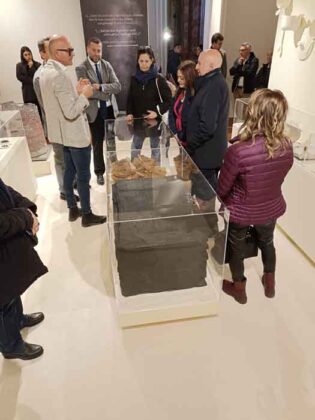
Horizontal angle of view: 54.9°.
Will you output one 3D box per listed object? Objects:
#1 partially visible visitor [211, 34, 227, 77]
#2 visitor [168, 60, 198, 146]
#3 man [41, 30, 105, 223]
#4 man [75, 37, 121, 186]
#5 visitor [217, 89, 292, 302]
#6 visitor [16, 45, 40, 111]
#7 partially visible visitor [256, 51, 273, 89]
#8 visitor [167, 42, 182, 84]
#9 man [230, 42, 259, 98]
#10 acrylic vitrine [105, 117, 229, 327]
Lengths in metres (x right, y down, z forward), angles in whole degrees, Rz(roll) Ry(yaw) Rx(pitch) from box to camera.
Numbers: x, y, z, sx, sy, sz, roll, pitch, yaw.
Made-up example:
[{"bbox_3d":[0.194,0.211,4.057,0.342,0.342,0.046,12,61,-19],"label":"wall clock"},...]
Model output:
[{"bbox_3d":[1.061,-2.233,5.547,0.340,1.730,0.480,-7,31,-9],"label":"partially visible visitor"},{"bbox_3d":[0.340,-0.744,3.221,0.400,1.550,0.460,-13,32,-19],"label":"visitor"},{"bbox_3d":[-0.829,-0.682,2.949,0.560,1.770,0.520,-15,33,-22],"label":"man"},{"bbox_3d":[-0.701,-1.147,3.757,0.540,1.750,0.380,-6,31,-7],"label":"man"},{"bbox_3d":[0.668,-0.077,2.087,0.520,1.530,0.450,-12,32,-17],"label":"visitor"},{"bbox_3d":[-2.020,-1.854,5.141,0.460,1.630,0.340,-15,33,-21],"label":"visitor"},{"bbox_3d":[1.963,-2.158,5.606,0.460,1.500,0.340,1,30,4],"label":"partially visible visitor"},{"bbox_3d":[0.427,-2.754,6.623,0.460,1.570,0.340,-7,31,-9],"label":"visitor"},{"bbox_3d":[1.484,-2.116,5.448,0.500,1.610,0.380,12,33,21],"label":"man"},{"bbox_3d":[-0.096,-0.159,2.909,0.685,0.876,2.308,-6,31,-7],"label":"acrylic vitrine"}]

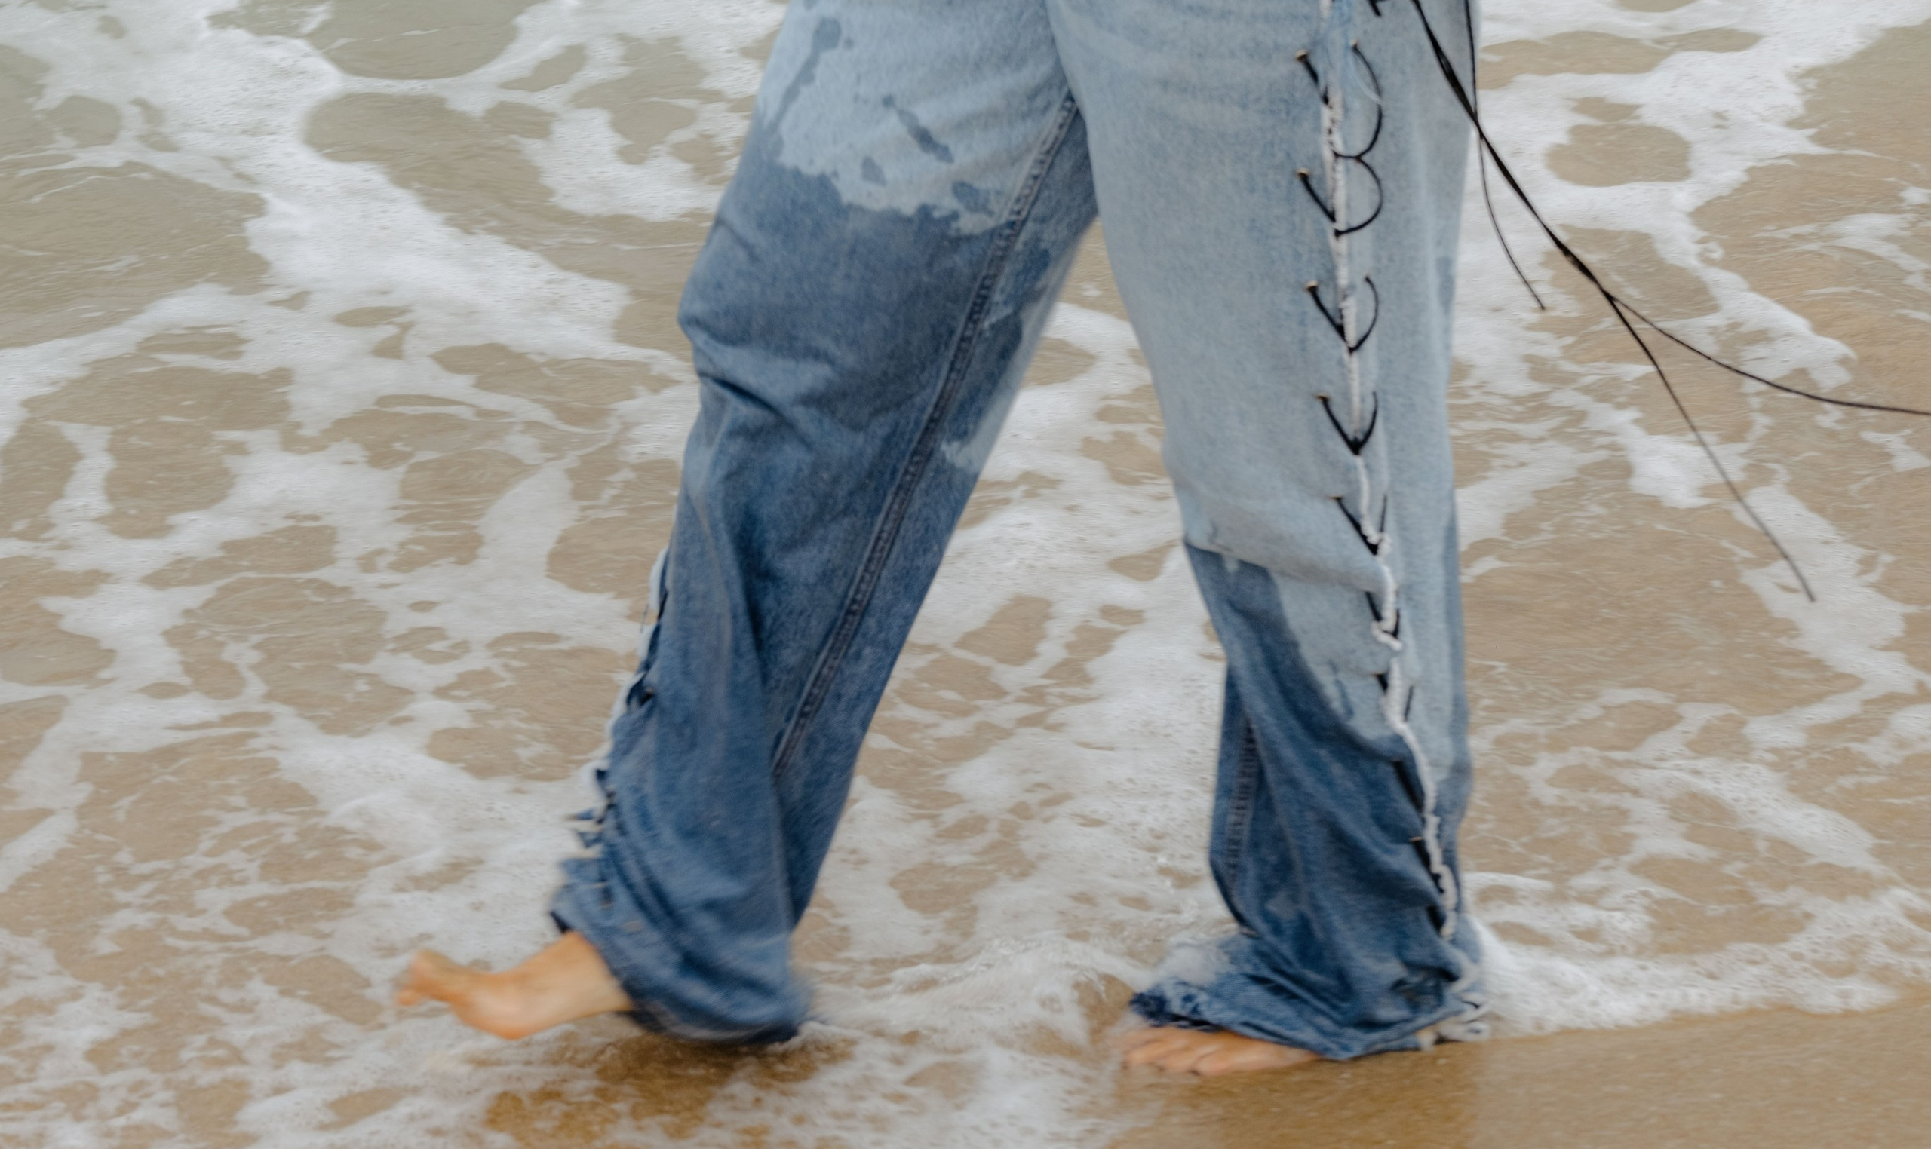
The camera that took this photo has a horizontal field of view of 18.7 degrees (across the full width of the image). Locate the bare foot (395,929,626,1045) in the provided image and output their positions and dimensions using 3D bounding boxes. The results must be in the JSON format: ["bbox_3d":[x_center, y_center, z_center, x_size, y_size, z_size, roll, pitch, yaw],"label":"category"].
[{"bbox_3d":[-0.268,0.271,3.922,0.230,0.090,0.090,-7,20,-17],"label":"bare foot"}]

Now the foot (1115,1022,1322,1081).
[{"bbox_3d":[0.214,0.284,3.926,0.235,0.085,0.090,-5,20,-13],"label":"foot"}]

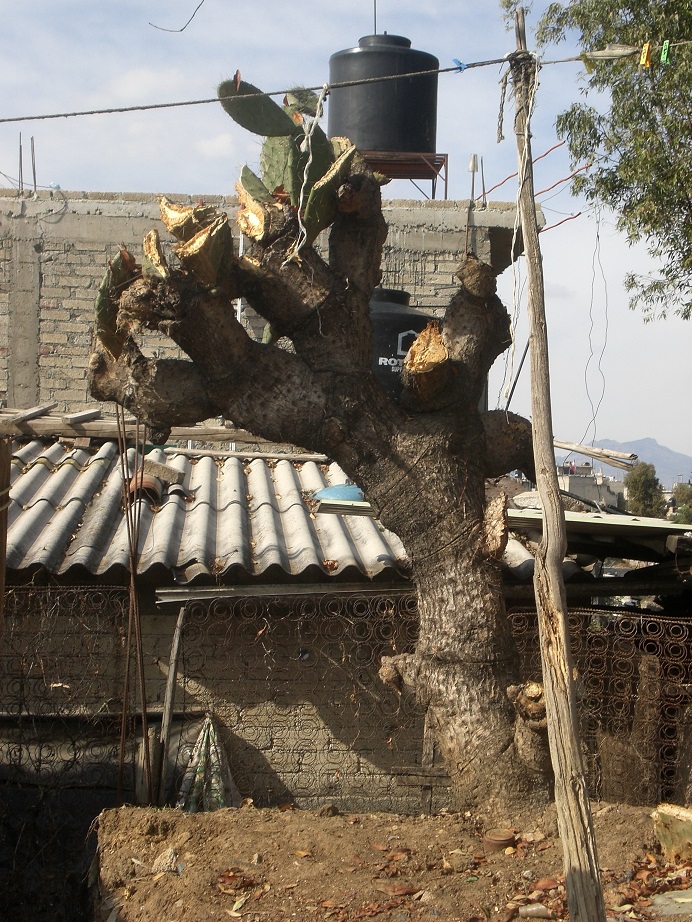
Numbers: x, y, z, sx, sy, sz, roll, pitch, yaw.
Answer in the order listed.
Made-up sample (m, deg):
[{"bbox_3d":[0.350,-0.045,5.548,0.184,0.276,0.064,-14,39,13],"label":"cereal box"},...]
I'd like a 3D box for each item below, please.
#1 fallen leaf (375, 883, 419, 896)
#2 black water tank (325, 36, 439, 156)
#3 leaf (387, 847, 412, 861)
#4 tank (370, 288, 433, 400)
[{"bbox_3d":[0.187,1.583,6.200,0.160,0.030,0.080,1,-1,0],"label":"fallen leaf"},{"bbox_3d":[0.370,-3.490,16.400,1.070,1.190,1.070,1,-1,0],"label":"black water tank"},{"bbox_3d":[0.215,1.579,6.750,0.100,0.035,0.080,1,-1,0],"label":"leaf"},{"bbox_3d":[0.240,-0.640,12.700,1.080,1.280,1.080,1,-1,0],"label":"tank"}]

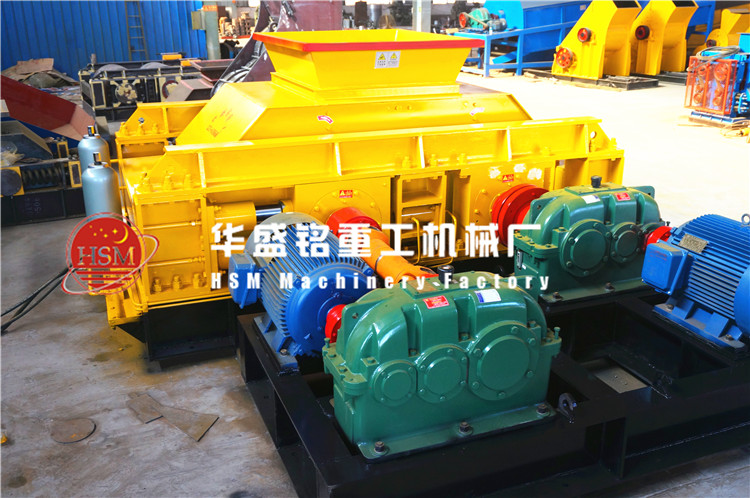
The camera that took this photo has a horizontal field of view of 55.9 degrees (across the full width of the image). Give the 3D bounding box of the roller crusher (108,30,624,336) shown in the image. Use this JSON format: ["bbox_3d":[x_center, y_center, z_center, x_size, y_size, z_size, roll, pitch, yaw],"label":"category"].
[{"bbox_3d":[-0.165,-0.599,4.038,2.688,1.192,1.552,-7,21,-20],"label":"roller crusher"}]

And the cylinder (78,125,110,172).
[{"bbox_3d":[-2.138,-0.558,5.450,0.220,0.770,0.220,-8,21,-21],"label":"cylinder"}]

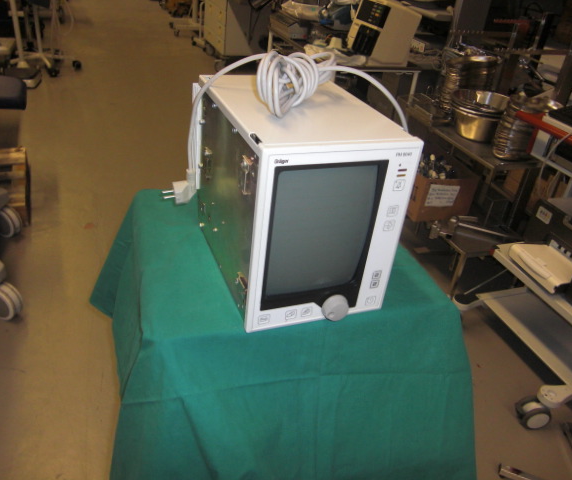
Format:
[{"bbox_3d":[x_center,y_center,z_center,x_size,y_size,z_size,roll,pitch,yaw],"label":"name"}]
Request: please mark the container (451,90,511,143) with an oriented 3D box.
[{"bbox_3d":[0.812,-0.511,2.155,0.250,0.150,0.250,5,31,-3],"label":"container"}]

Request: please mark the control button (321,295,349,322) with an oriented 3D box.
[{"bbox_3d":[0.075,0.104,0.784,0.040,0.040,0.015,-7,33,-21],"label":"control button"}]

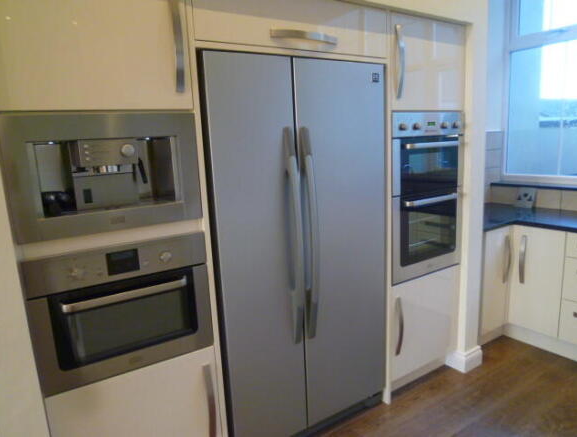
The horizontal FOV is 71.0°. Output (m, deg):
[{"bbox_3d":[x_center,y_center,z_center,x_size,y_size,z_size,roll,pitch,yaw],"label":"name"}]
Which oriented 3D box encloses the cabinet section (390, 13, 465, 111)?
[{"bbox_3d":[0.597,-0.823,2.314,0.585,0.455,0.570,-9,12,-31],"label":"cabinet section"}]

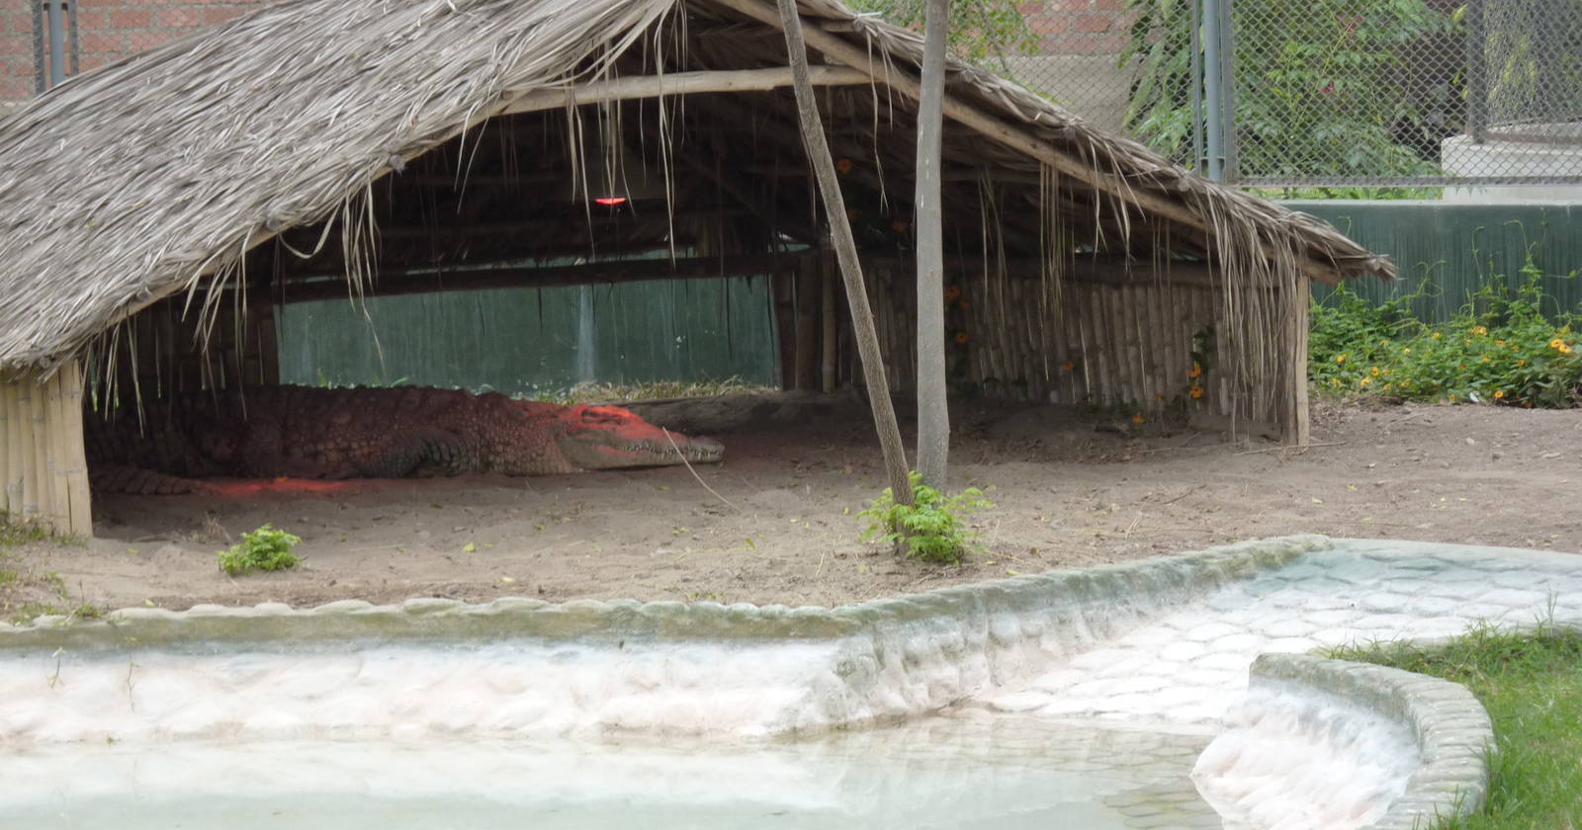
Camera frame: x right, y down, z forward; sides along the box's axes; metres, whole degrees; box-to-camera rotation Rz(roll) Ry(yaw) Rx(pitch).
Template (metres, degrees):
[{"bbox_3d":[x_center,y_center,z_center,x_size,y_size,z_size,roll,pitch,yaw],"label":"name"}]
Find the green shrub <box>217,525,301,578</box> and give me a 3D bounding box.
[{"bbox_3d":[-1.738,0.443,22.000,0.270,0.155,0.240,-2,3,0],"label":"green shrub"}]

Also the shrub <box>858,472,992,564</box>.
[{"bbox_3d":[0.429,0.330,21.500,0.420,0.270,0.380,-2,3,0],"label":"shrub"}]

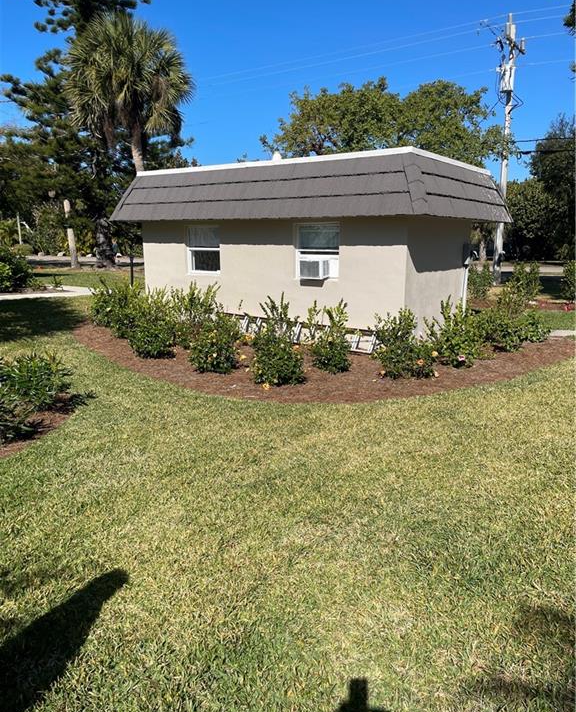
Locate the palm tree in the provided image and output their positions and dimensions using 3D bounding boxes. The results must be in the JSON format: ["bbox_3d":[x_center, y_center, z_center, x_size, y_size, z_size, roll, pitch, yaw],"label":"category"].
[{"bbox_3d":[-5.180,-6.724,19.548,4.232,9.062,4.147,-3,12,-14],"label":"palm tree"}]

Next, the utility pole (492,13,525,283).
[{"bbox_3d":[7.656,-7.169,20.590,0.900,9.200,0.700,0,12,0],"label":"utility pole"}]

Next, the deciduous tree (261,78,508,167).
[{"bbox_3d":[3.066,-5.087,17.631,7.400,6.300,6.400,0,12,0],"label":"deciduous tree"}]

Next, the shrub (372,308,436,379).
[{"bbox_3d":[1.708,-0.235,8.336,0.907,0.907,0.834,3,12,11],"label":"shrub"}]

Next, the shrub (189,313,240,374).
[{"bbox_3d":[-1.092,-0.229,8.479,0.749,0.824,0.689,-1,12,-7],"label":"shrub"}]

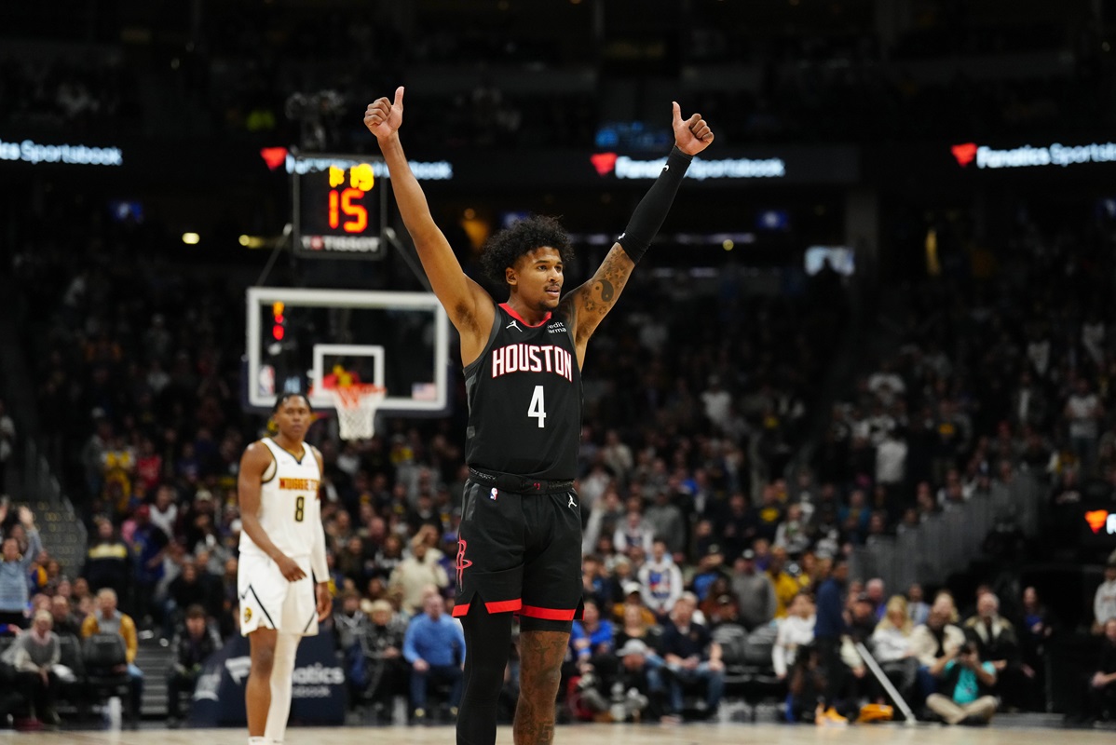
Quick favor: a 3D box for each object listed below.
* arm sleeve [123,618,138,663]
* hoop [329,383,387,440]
[{"bbox_3d":[-4.438,2.786,33.800,0.150,0.460,0.210,1,-5,-12],"label":"arm sleeve"},{"bbox_3d":[-1.806,0.355,29.200,0.500,0.500,0.550,0,-5,0],"label":"hoop"}]

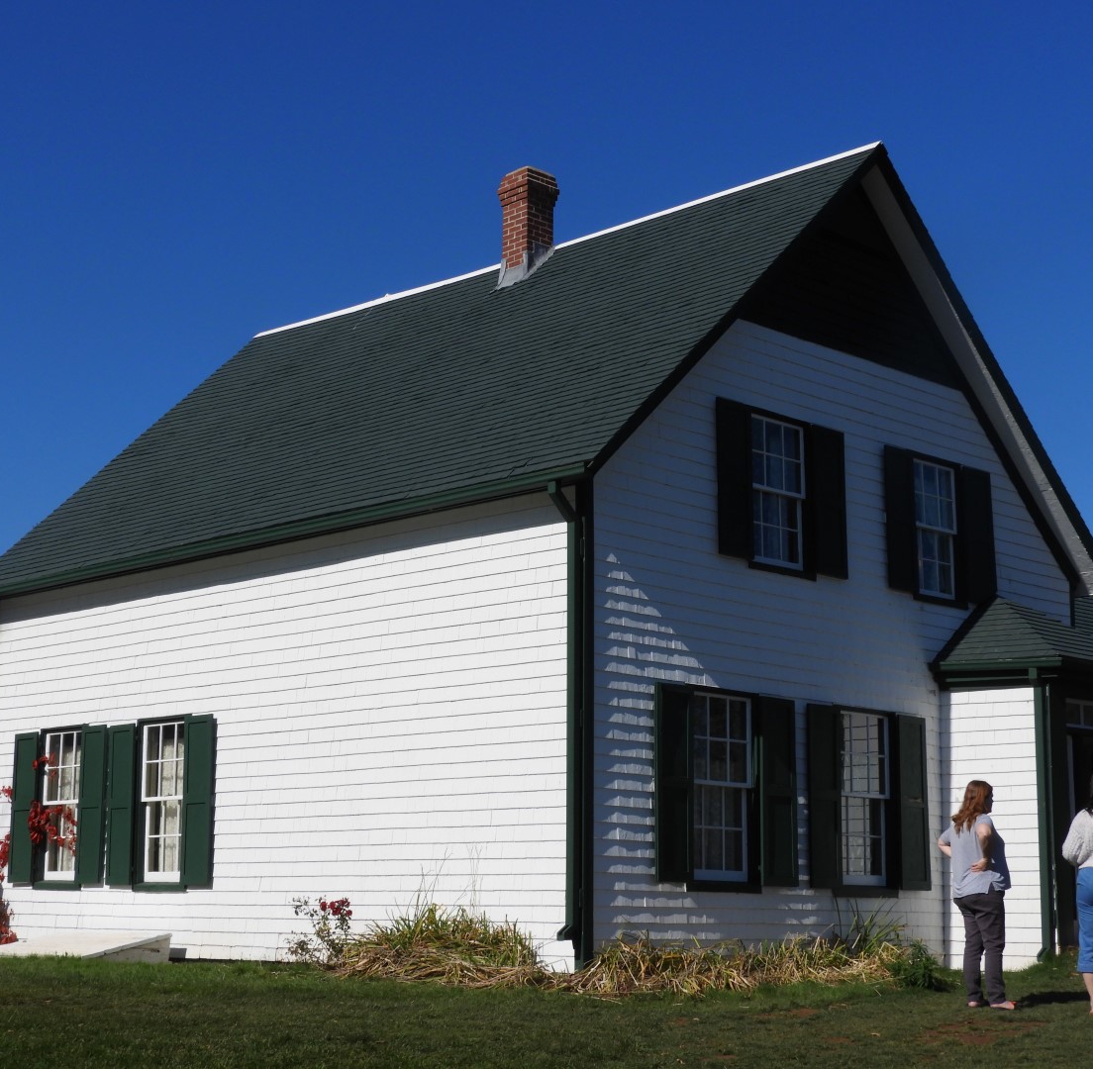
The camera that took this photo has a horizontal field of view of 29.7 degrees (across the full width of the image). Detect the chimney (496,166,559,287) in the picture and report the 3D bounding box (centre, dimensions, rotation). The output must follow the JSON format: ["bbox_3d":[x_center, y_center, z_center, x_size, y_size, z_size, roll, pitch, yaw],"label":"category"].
[{"bbox_3d":[-0.196,-3.335,22.579,0.490,1.241,0.490,10,-14,-42],"label":"chimney"}]

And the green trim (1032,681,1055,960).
[{"bbox_3d":[4.432,2.499,18.340,0.105,2.450,0.105,10,-14,-42],"label":"green trim"}]

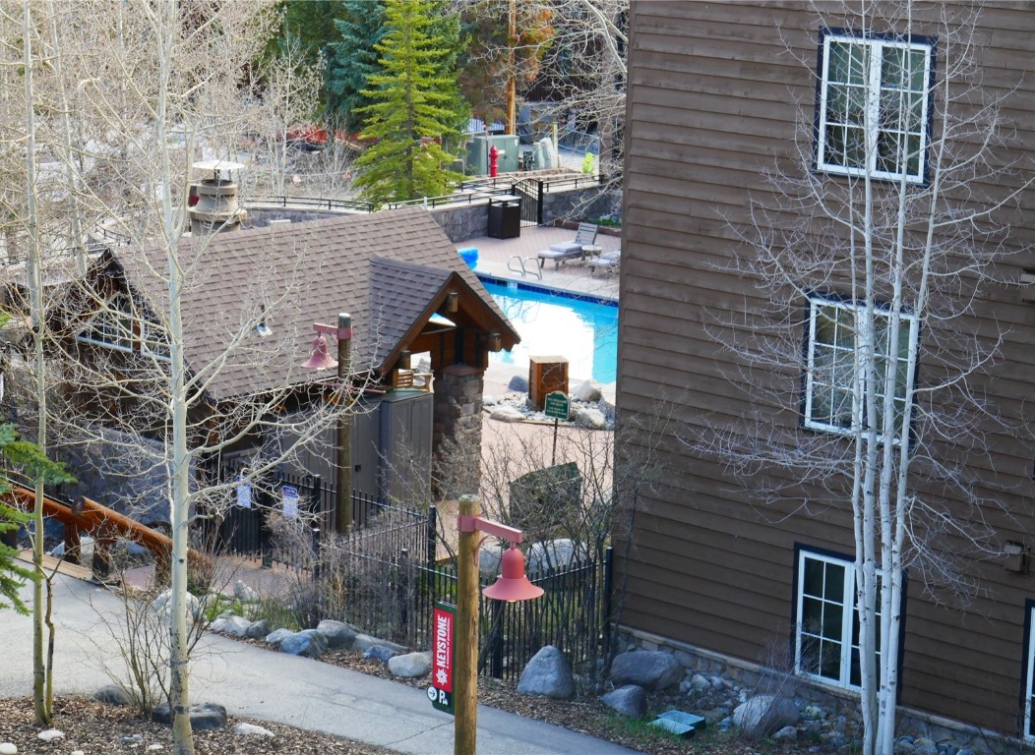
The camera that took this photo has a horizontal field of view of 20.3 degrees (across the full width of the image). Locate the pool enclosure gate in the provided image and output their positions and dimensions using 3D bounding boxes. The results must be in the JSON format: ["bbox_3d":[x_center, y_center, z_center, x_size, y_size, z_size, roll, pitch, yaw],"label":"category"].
[{"bbox_3d":[-2.451,2.470,38.898,7.884,1.566,2.106,12,16,42],"label":"pool enclosure gate"}]

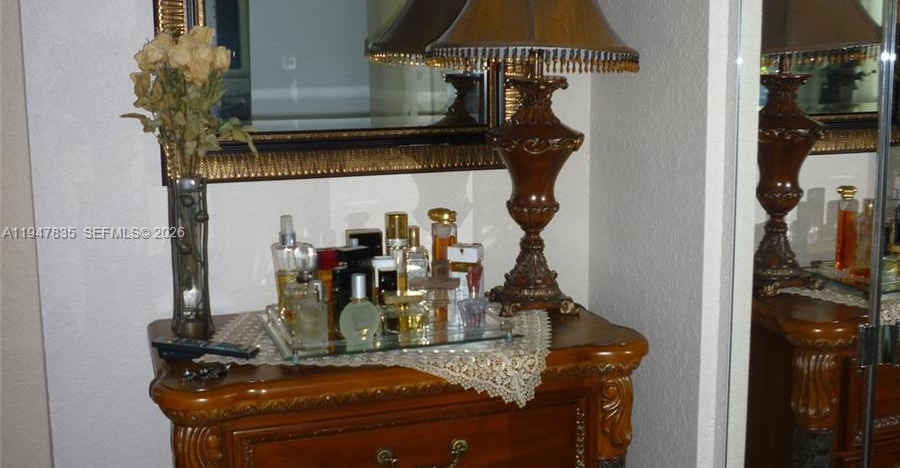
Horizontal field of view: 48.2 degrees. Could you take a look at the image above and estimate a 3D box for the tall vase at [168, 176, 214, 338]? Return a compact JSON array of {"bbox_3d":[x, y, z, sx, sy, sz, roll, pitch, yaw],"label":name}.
[{"bbox_3d":[-0.437,0.037,1.691,0.074,0.267,0.074,-3,9,-17],"label":"tall vase"}]

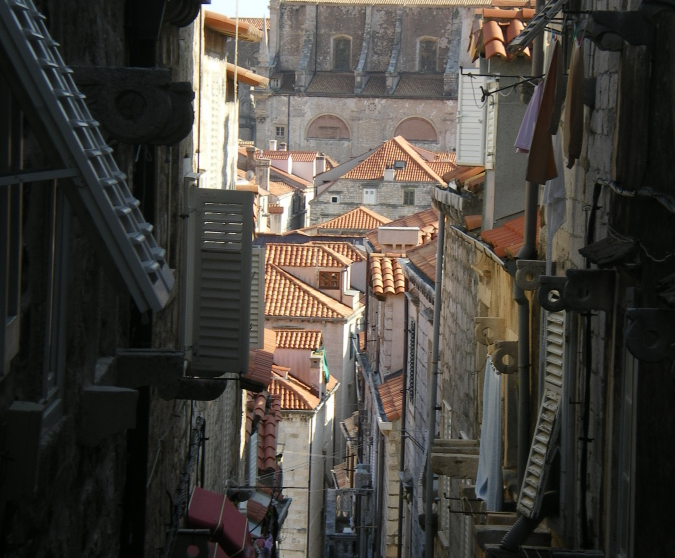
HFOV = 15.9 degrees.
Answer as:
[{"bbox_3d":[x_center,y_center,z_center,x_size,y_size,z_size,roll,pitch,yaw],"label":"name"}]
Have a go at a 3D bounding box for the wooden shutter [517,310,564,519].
[{"bbox_3d":[1.473,0.952,17.500,0.220,1.530,0.580,1,2,-8],"label":"wooden shutter"}]

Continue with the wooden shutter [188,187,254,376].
[{"bbox_3d":[-0.870,0.019,18.300,0.500,1.400,0.050,3,2,29],"label":"wooden shutter"}]

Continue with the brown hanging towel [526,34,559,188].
[{"bbox_3d":[1.441,-1.185,17.000,0.180,1.030,0.350,2,2,-1],"label":"brown hanging towel"}]

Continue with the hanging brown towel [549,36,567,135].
[{"bbox_3d":[1.543,-1.360,17.000,0.100,0.710,0.300,2,2,-1],"label":"hanging brown towel"}]

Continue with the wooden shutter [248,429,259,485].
[{"bbox_3d":[-1.462,3.257,42.000,0.050,1.220,0.650,2,2,7],"label":"wooden shutter"}]

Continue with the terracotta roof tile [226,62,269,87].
[{"bbox_3d":[-1.340,-3.037,36.000,0.660,0.130,0.280,23,1,-2],"label":"terracotta roof tile"}]

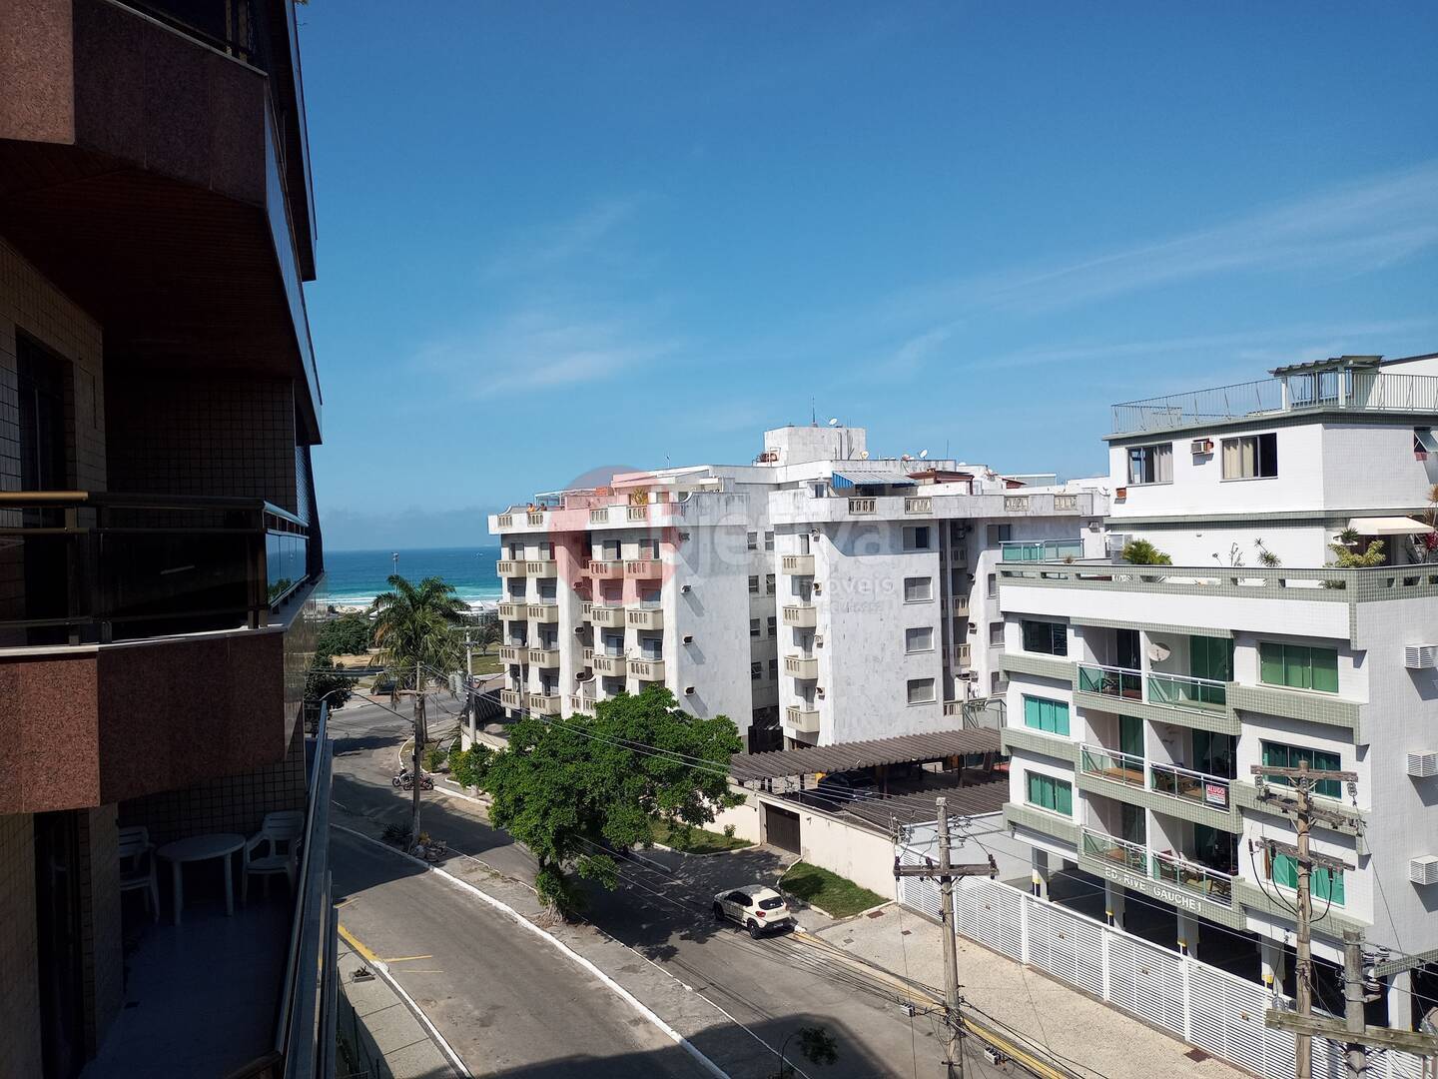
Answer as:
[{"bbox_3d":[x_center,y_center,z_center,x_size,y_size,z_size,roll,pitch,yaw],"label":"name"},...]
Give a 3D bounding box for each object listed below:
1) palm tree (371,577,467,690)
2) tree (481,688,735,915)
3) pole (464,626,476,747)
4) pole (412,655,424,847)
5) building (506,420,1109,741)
[{"bbox_3d":[-22.507,9.060,86.734,7.600,12.800,7.600,-2,0,0],"label":"palm tree"},{"bbox_3d":[-4.434,10.525,48.321,10.800,9.000,10.000,-2,0,0],"label":"tree"},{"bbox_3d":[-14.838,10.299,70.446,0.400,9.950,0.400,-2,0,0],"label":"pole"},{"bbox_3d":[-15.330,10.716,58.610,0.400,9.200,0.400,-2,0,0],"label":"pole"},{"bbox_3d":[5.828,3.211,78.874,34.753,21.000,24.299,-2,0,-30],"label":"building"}]

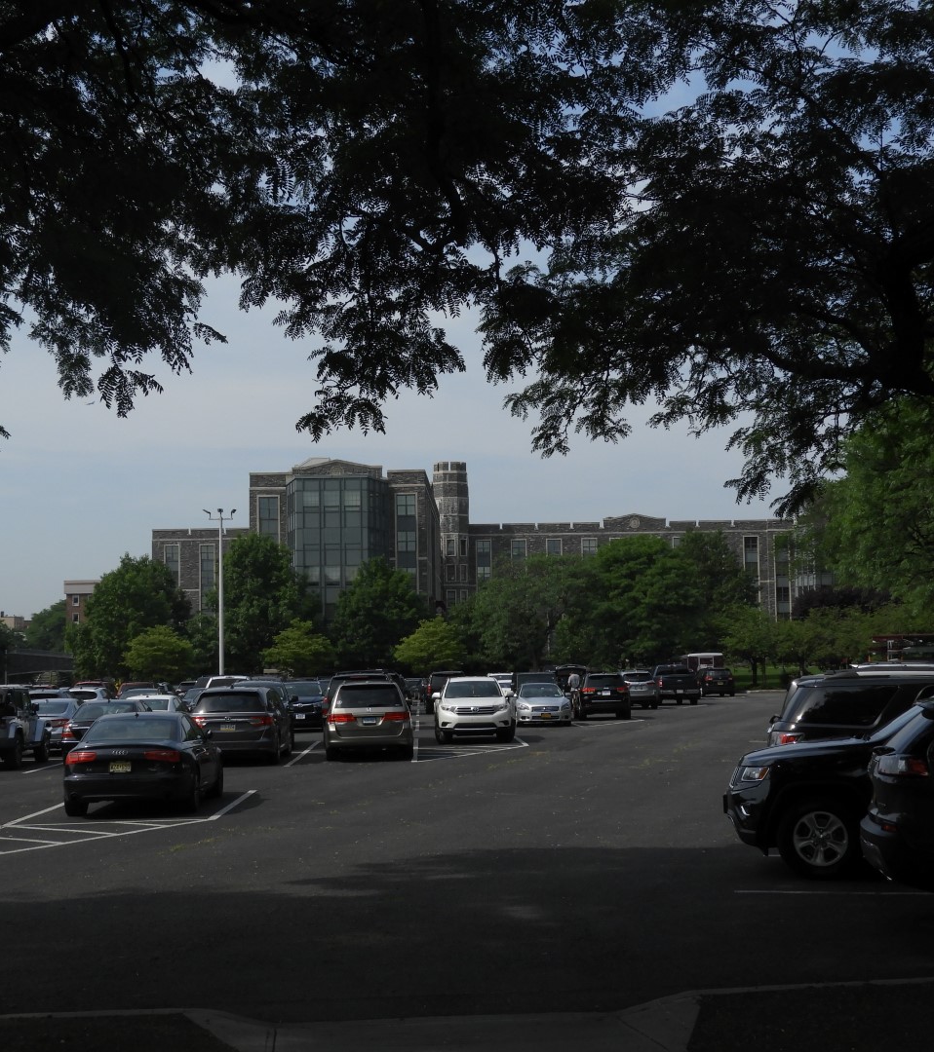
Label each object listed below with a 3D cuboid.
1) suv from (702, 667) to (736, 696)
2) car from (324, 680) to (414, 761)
[{"bbox_3d":[15.100,9.499,98.600,1.850,1.690,4.500,-1,-5,0],"label":"suv"},{"bbox_3d":[-2.220,4.553,38.200,1.960,1.760,5.100,0,-5,-1],"label":"car"}]

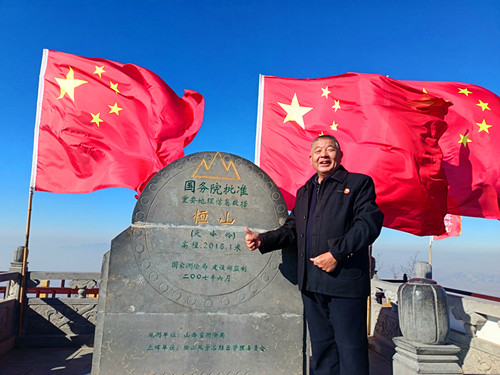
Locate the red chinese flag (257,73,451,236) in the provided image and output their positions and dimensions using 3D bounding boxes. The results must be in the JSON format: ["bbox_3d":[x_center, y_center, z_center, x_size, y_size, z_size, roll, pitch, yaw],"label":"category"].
[{"bbox_3d":[0.985,-0.394,3.598,1.900,1.660,0.450,0,-8,15],"label":"red chinese flag"}]

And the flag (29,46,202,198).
[{"bbox_3d":[-1.387,-0.652,3.623,1.740,1.560,0.450,1,-8,8],"label":"flag"}]

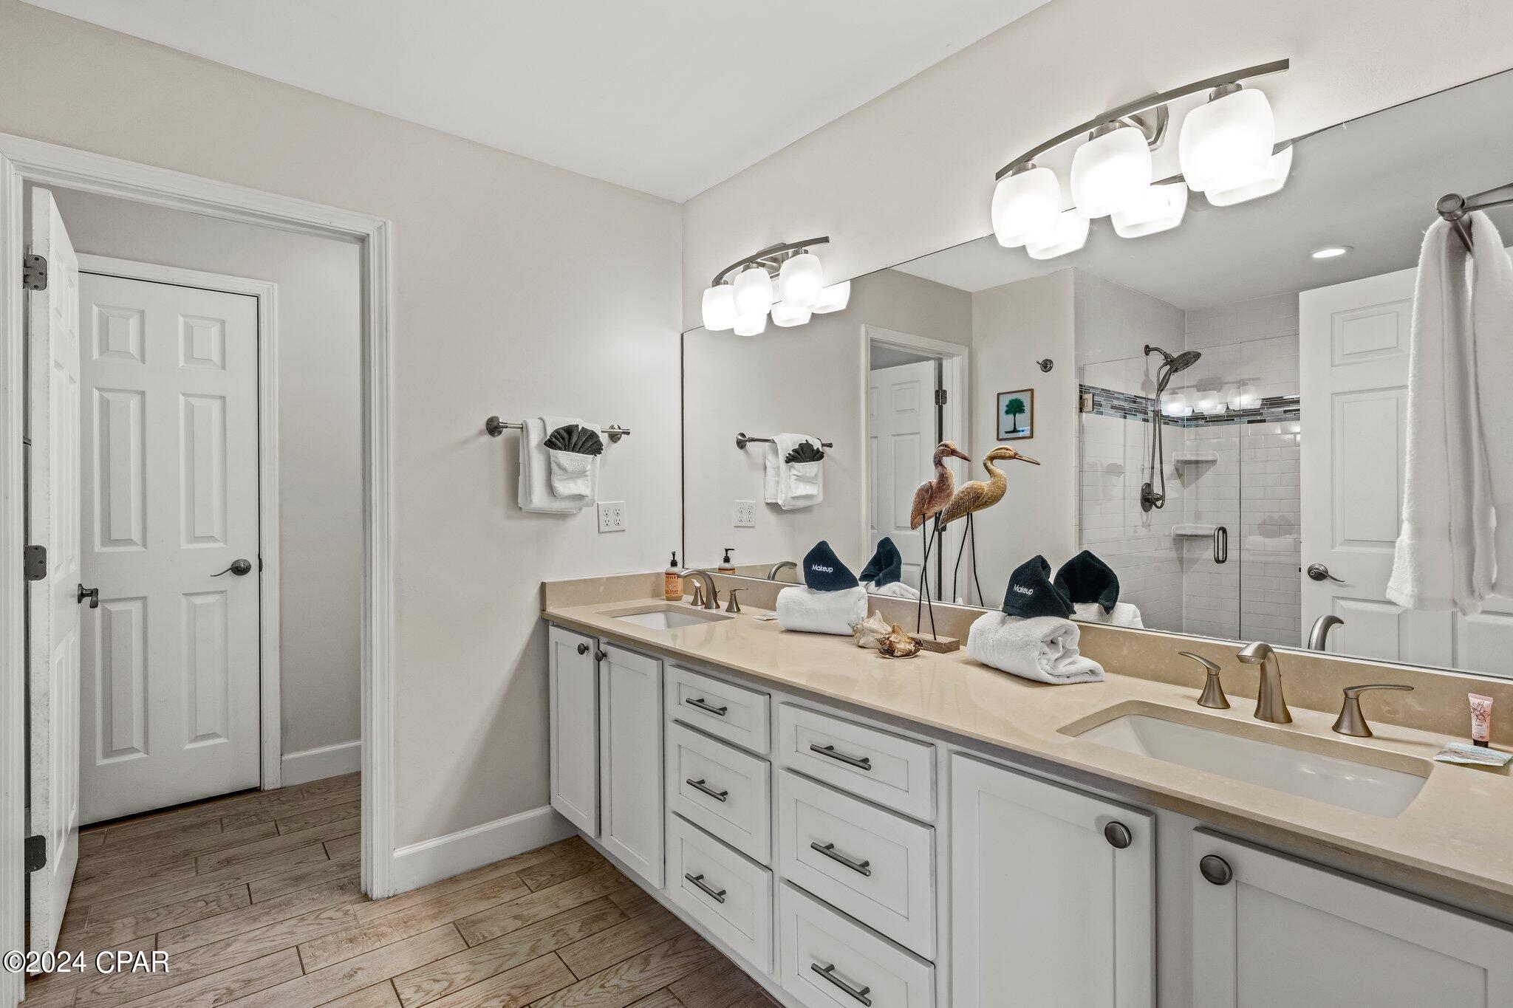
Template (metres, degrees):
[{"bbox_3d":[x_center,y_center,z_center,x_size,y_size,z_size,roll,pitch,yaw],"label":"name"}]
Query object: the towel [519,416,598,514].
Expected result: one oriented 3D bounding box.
[{"bbox_3d":[-0.688,-0.139,2.528,0.280,0.345,0.105,0,0,-39],"label":"towel"}]

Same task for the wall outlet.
[{"bbox_3d":[-0.551,0.051,2.729,0.116,0.116,0.008,0,0,-39],"label":"wall outlet"}]

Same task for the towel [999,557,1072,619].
[{"bbox_3d":[0.641,0.189,1.632,0.118,0.146,0.158,0,0,-14],"label":"towel"}]

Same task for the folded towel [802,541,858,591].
[{"bbox_3d":[0.222,0.184,2.128,0.108,0.152,0.175,0,0,-36],"label":"folded towel"}]

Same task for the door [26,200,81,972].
[{"bbox_3d":[-2.078,0.201,2.127,0.037,2.030,0.711,0,0,-39],"label":"door"}]

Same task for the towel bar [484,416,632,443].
[{"bbox_3d":[-0.694,-0.267,2.565,0.520,0.068,0.080,0,0,-39],"label":"towel bar"}]

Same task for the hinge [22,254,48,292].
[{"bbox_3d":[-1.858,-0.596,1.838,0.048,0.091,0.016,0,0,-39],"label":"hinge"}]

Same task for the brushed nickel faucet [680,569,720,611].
[{"bbox_3d":[-0.201,0.307,2.560,0.170,0.145,0.052,0,0,-39],"label":"brushed nickel faucet"}]

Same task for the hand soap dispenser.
[{"bbox_3d":[-0.318,0.282,2.771,0.067,0.191,0.072,0,0,-7],"label":"hand soap dispenser"}]

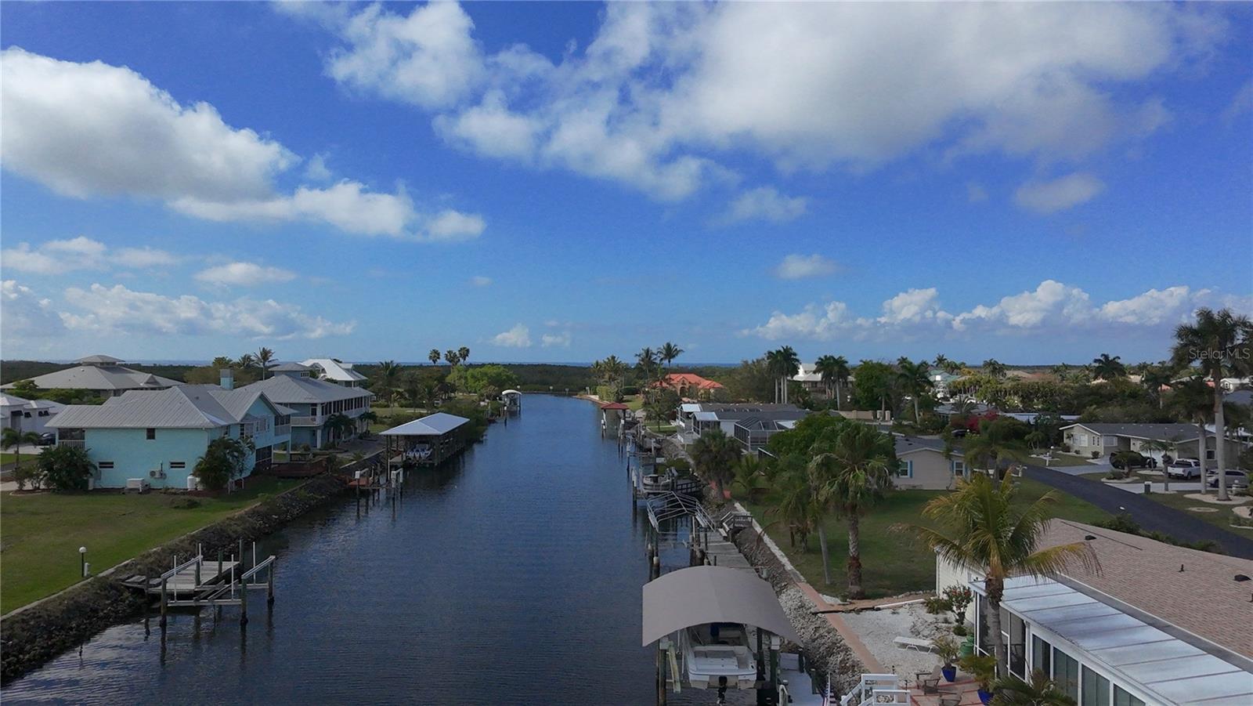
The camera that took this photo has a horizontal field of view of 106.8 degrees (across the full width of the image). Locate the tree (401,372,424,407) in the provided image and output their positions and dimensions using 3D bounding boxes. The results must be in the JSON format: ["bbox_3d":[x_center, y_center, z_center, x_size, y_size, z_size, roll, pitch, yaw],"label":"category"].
[{"bbox_3d":[-51.605,8.878,112.000,5.300,9.200,5.300,0,-1,0],"label":"tree"}]

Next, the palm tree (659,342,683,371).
[{"bbox_3d":[12.582,5.515,130.000,6.700,17.300,6.700,0,-1,0],"label":"palm tree"}]

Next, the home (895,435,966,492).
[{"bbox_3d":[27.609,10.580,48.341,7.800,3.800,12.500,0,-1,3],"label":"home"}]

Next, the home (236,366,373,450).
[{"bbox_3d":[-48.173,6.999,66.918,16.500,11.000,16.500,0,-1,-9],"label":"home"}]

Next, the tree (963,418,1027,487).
[{"bbox_3d":[33.782,9.196,42.582,4.630,6.380,4.630,0,-1,0],"label":"tree"}]

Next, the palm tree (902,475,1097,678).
[{"bbox_3d":[13.253,8.064,16.568,5.540,7.320,5.540,0,-1,0],"label":"palm tree"}]

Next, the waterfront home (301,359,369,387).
[{"bbox_3d":[-74.500,7.341,116.000,17.500,12.200,13.000,0,-1,-6],"label":"waterfront home"}]

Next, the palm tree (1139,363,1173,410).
[{"bbox_3d":[127.578,8.250,111.876,5.700,10.850,5.700,0,-1,-2],"label":"palm tree"}]

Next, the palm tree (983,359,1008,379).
[{"bbox_3d":[98.323,8.010,123.861,5.200,12.890,5.200,0,-1,0],"label":"palm tree"}]

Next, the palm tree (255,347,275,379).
[{"bbox_3d":[-78.440,5.554,100.839,4.500,14.090,4.500,0,-1,-2],"label":"palm tree"}]

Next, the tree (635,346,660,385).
[{"bbox_3d":[5.880,6.131,130.000,6.400,16.000,6.400,0,-1,0],"label":"tree"}]

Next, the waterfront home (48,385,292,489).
[{"bbox_3d":[-44.300,7.726,47.500,14.700,9.000,13.600,0,-1,-3],"label":"waterfront home"}]

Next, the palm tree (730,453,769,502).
[{"bbox_3d":[10.206,10.374,38.500,3.300,3.900,3.300,0,-1,0],"label":"palm tree"}]

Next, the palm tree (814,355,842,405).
[{"bbox_3d":[51.424,6.888,118.848,6.200,13.280,6.200,0,-1,-2],"label":"palm tree"}]

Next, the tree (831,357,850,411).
[{"bbox_3d":[49.623,6.975,107.856,4.700,12.590,4.700,0,-1,-2],"label":"tree"}]

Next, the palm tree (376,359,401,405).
[{"bbox_3d":[-62.290,7.834,122.269,6.250,11.570,6.250,0,-1,0],"label":"palm tree"}]

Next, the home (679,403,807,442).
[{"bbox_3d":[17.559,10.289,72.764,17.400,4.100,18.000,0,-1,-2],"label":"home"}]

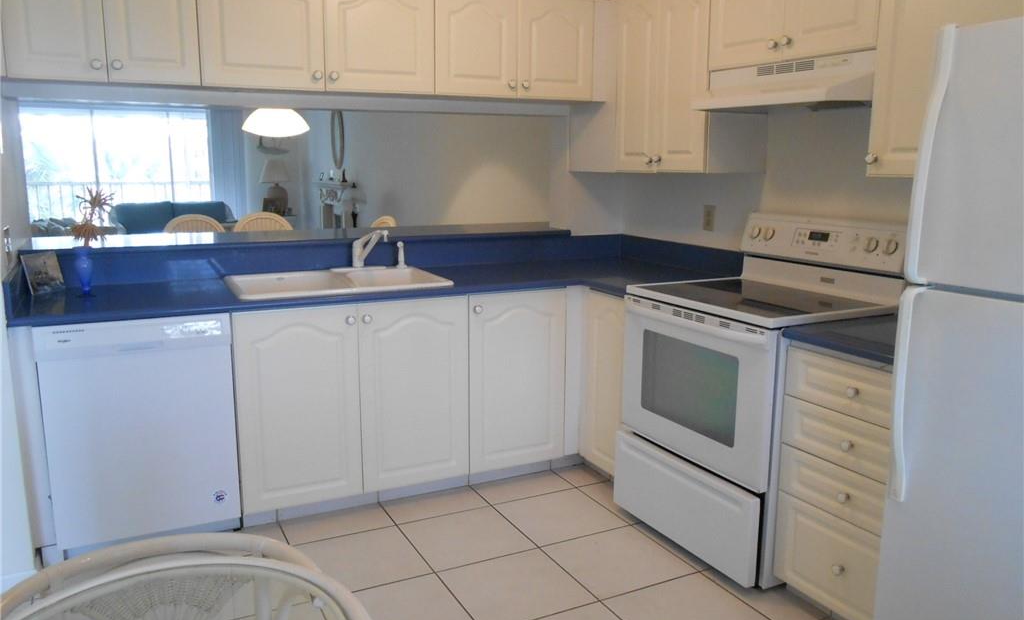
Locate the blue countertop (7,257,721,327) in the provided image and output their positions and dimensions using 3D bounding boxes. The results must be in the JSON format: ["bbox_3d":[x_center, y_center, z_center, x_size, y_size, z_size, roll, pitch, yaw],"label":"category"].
[{"bbox_3d":[-0.407,-0.080,3.130,2.745,0.040,1.020,-5,12,-26],"label":"blue countertop"}]

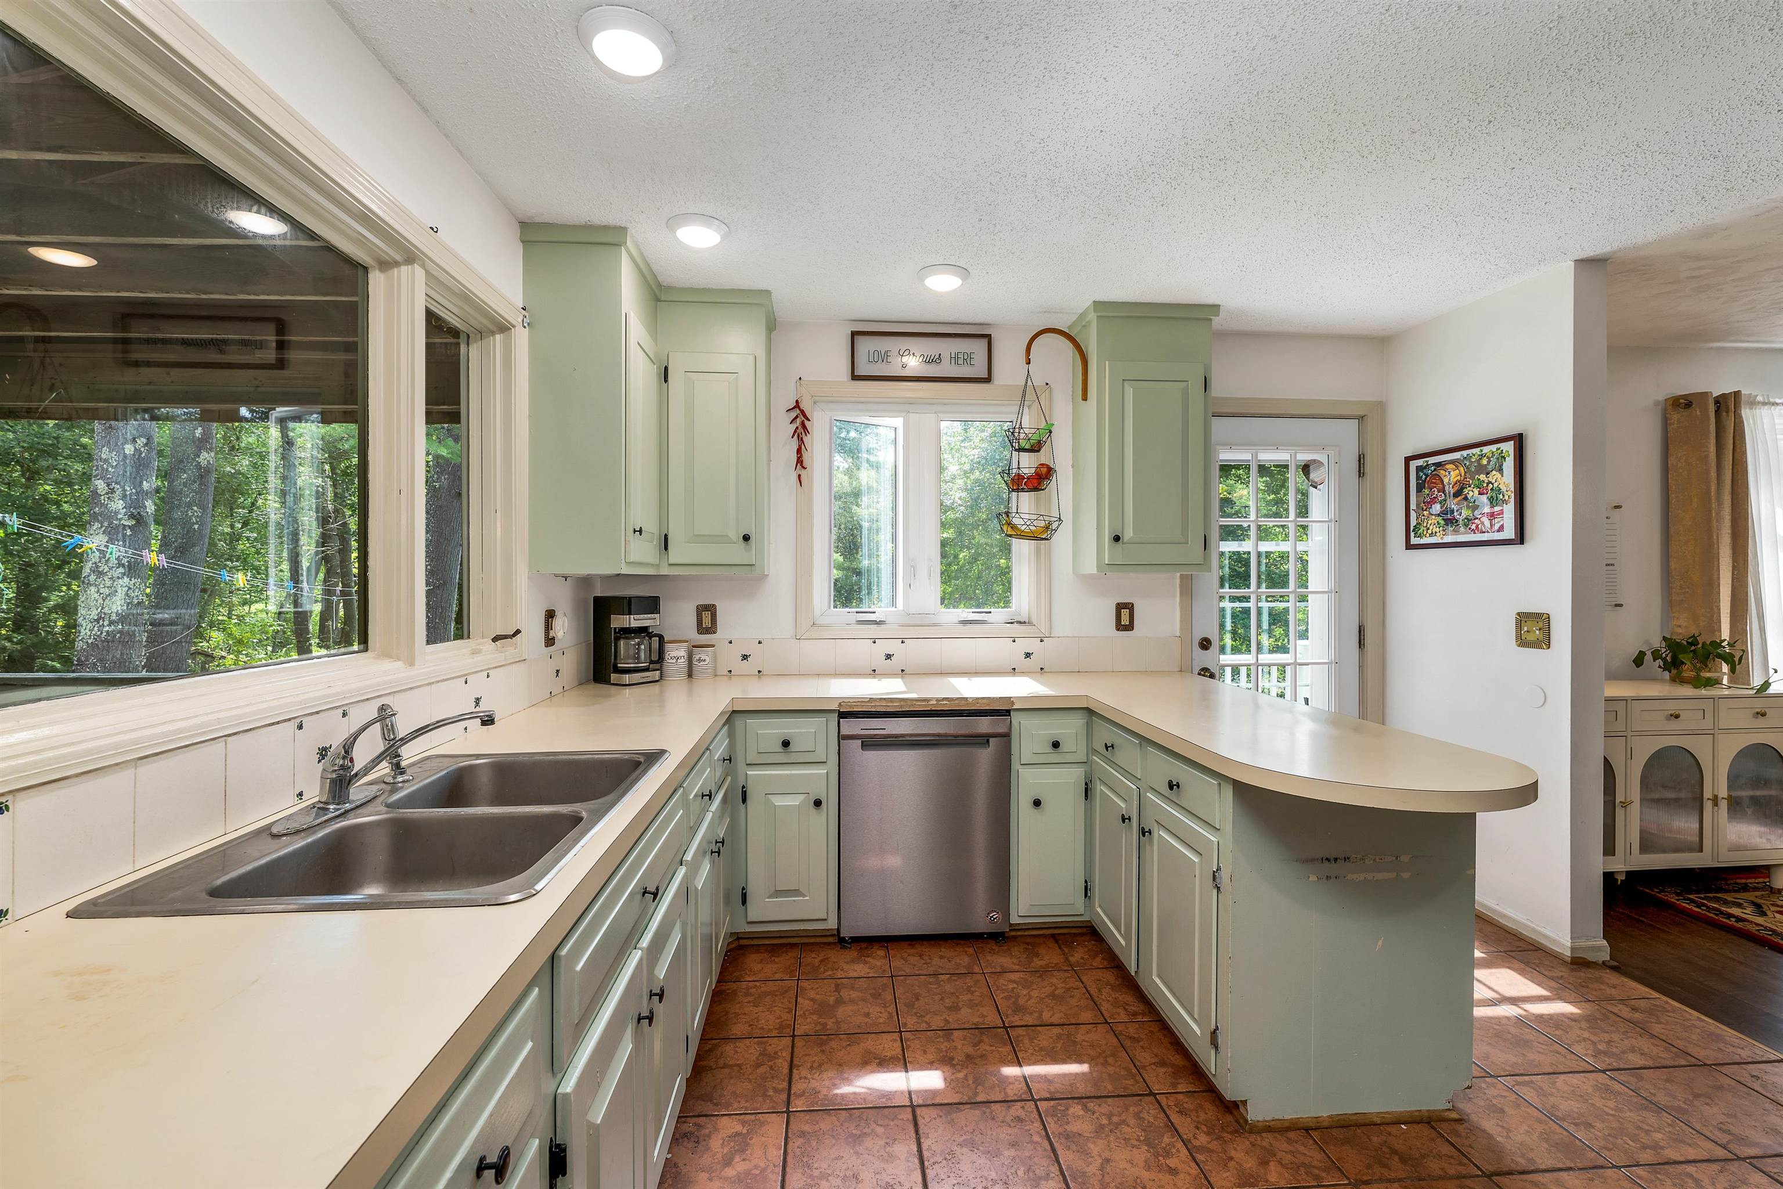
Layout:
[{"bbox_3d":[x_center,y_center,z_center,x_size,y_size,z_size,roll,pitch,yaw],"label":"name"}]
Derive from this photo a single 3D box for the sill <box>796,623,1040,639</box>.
[{"bbox_3d":[0.143,0.159,3.279,1.110,0.072,0.080,0,1,-4],"label":"sill"}]

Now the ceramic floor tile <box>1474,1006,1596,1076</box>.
[{"bbox_3d":[1.744,1.281,2.135,0.303,0.010,0.303,0,1,-4],"label":"ceramic floor tile"}]

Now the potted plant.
[{"bbox_3d":[3.588,0.299,3.318,0.420,0.240,0.300,0,1,-4],"label":"potted plant"}]

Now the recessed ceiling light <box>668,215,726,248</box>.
[{"bbox_3d":[-0.611,-1.145,2.354,0.196,0.025,0.196,0,1,-4],"label":"recessed ceiling light"}]

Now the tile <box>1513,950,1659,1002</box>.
[{"bbox_3d":[2.316,1.285,2.510,0.240,0.010,0.308,0,1,-4],"label":"tile"}]

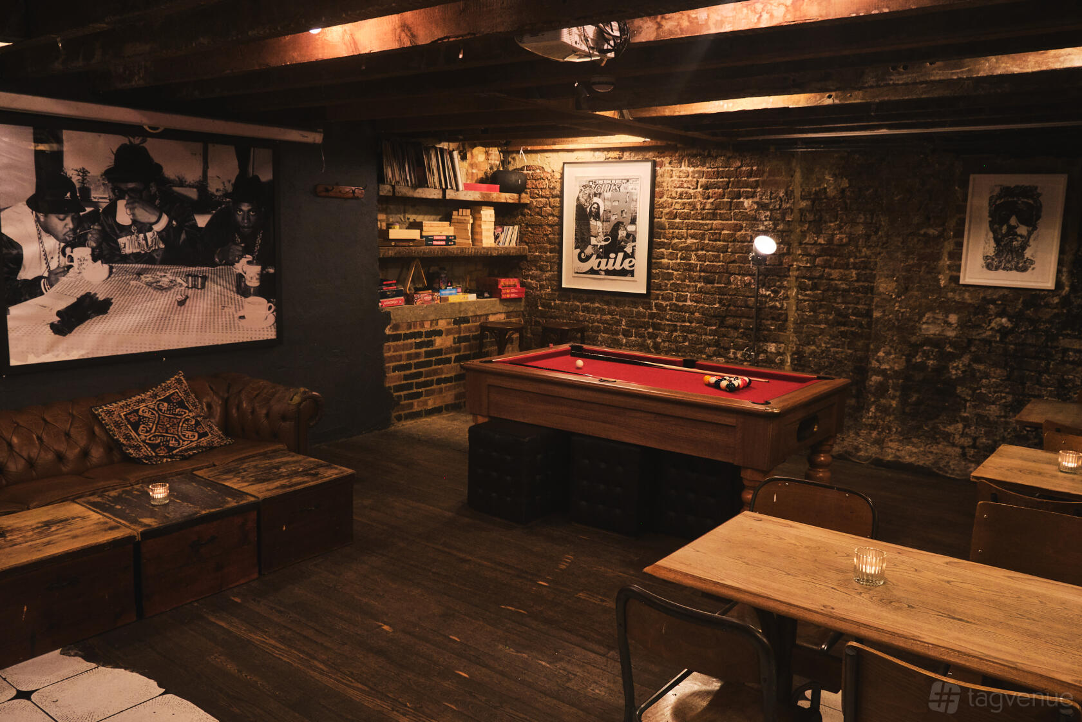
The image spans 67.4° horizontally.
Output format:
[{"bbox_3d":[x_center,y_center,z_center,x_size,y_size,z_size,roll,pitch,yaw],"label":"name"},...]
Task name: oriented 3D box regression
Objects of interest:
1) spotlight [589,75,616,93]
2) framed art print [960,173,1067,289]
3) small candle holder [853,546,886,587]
[{"bbox_3d":[0.268,-1.198,3.500,0.110,0.060,0.110,1,9,0],"label":"spotlight"},{"bbox_3d":[2.918,-0.802,5.024,0.525,0.690,0.030,7,11,34],"label":"framed art print"},{"bbox_3d":[0.807,0.504,1.991,0.071,0.073,0.071,8,11,35],"label":"small candle holder"}]

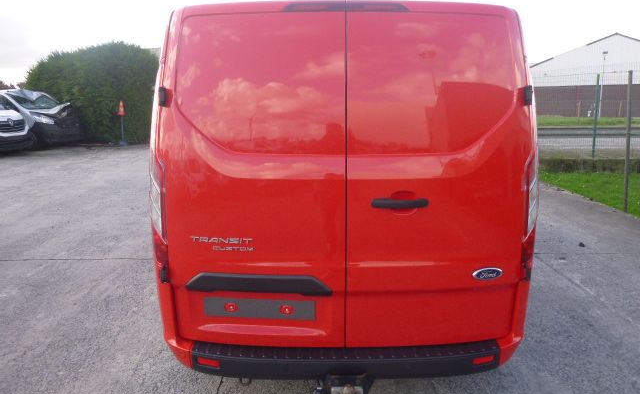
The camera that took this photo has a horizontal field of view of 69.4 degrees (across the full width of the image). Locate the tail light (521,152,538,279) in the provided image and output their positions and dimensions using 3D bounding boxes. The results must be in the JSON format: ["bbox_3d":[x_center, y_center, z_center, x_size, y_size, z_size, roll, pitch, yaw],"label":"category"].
[{"bbox_3d":[1.010,0.102,2.263,0.115,0.620,0.200,0,11,0],"label":"tail light"}]

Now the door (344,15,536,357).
[{"bbox_3d":[0.540,-0.058,2.099,0.850,1.500,0.190,0,11,0],"label":"door"}]

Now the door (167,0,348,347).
[{"bbox_3d":[-0.295,-0.058,2.099,0.830,1.500,0.190,0,11,0],"label":"door"}]

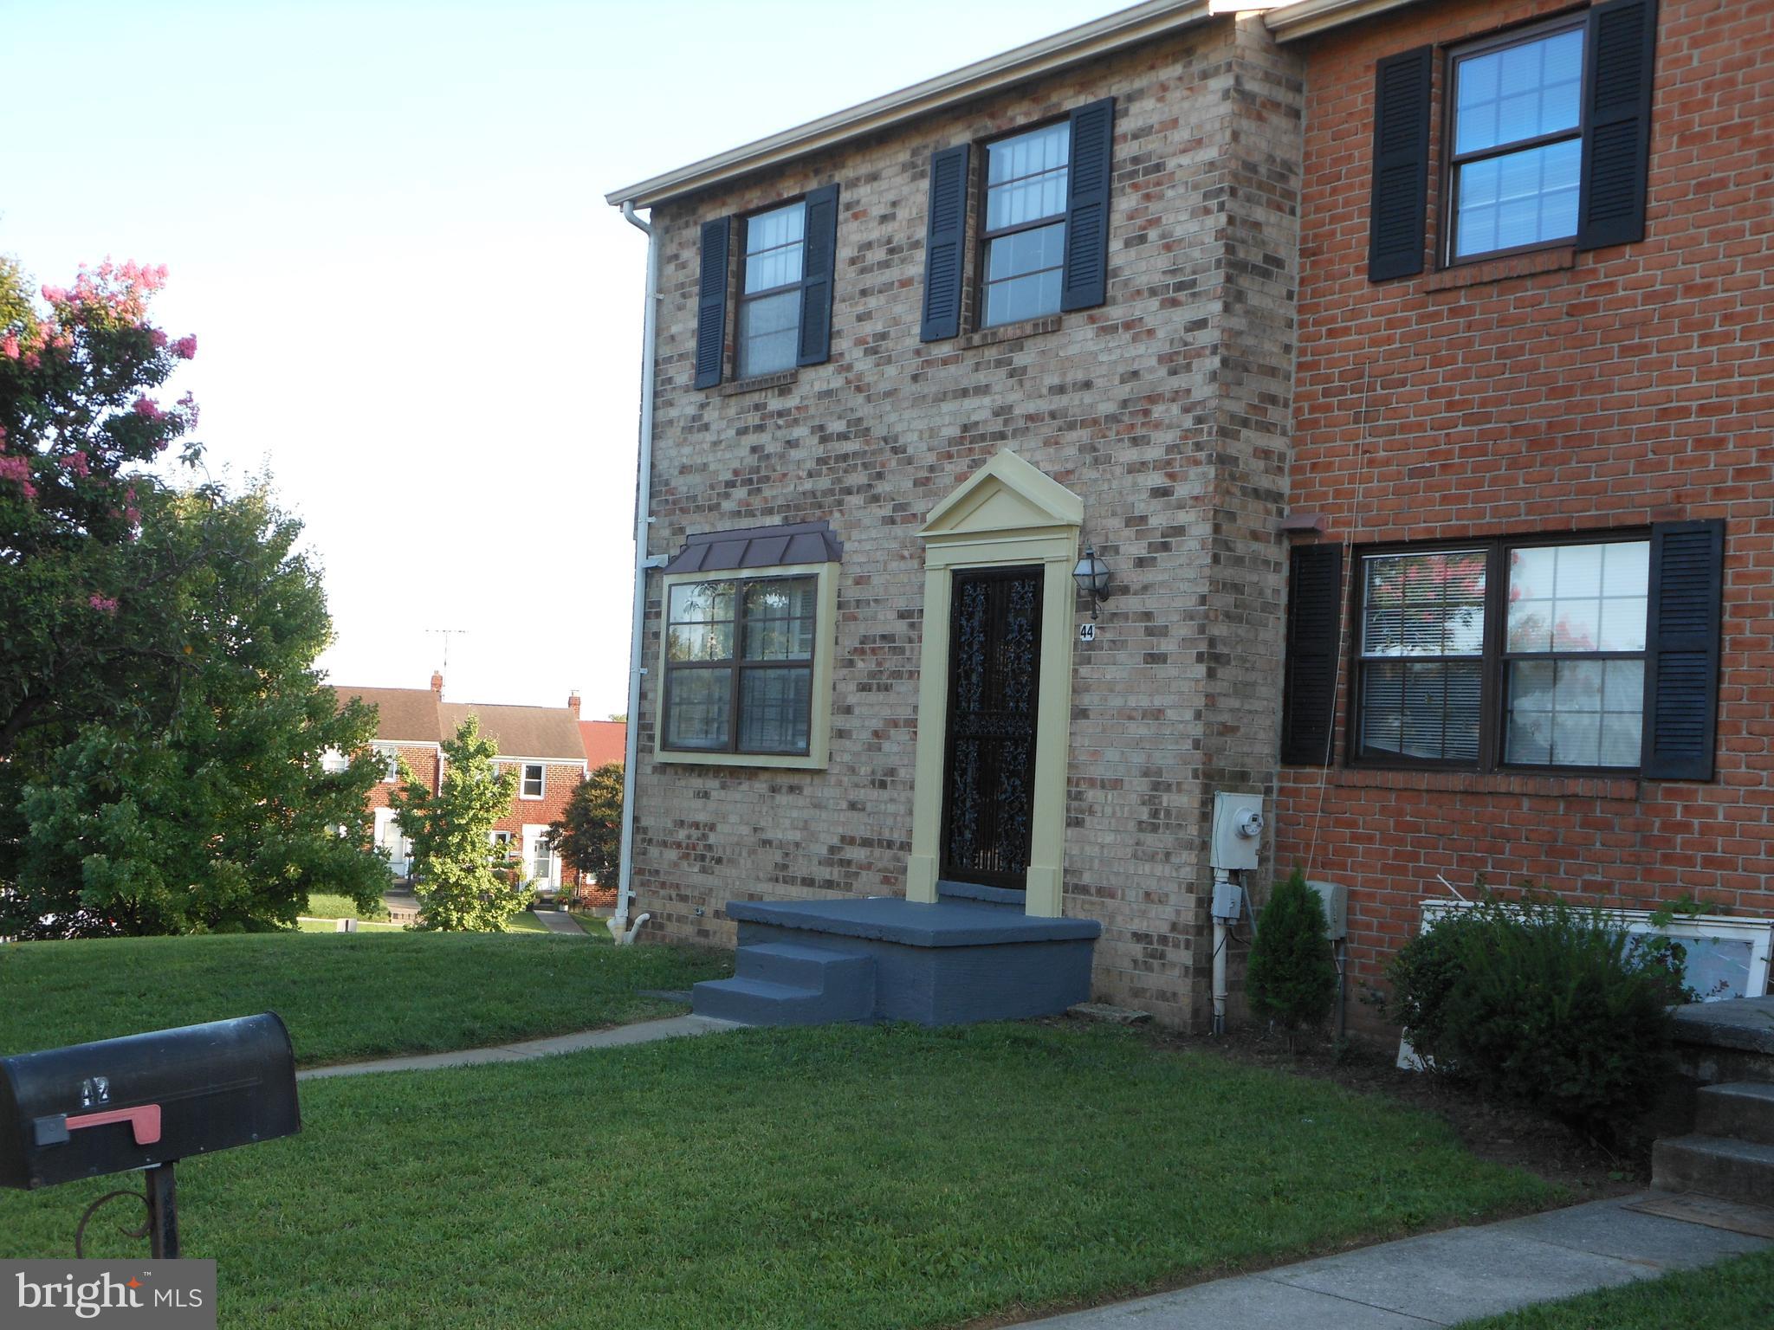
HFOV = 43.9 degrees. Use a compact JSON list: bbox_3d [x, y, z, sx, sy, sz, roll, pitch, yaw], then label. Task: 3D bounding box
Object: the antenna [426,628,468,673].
[{"bbox_3d":[-17.632,-0.611,88.300,1.700,1.720,1.100,3,-2,-17],"label":"antenna"}]

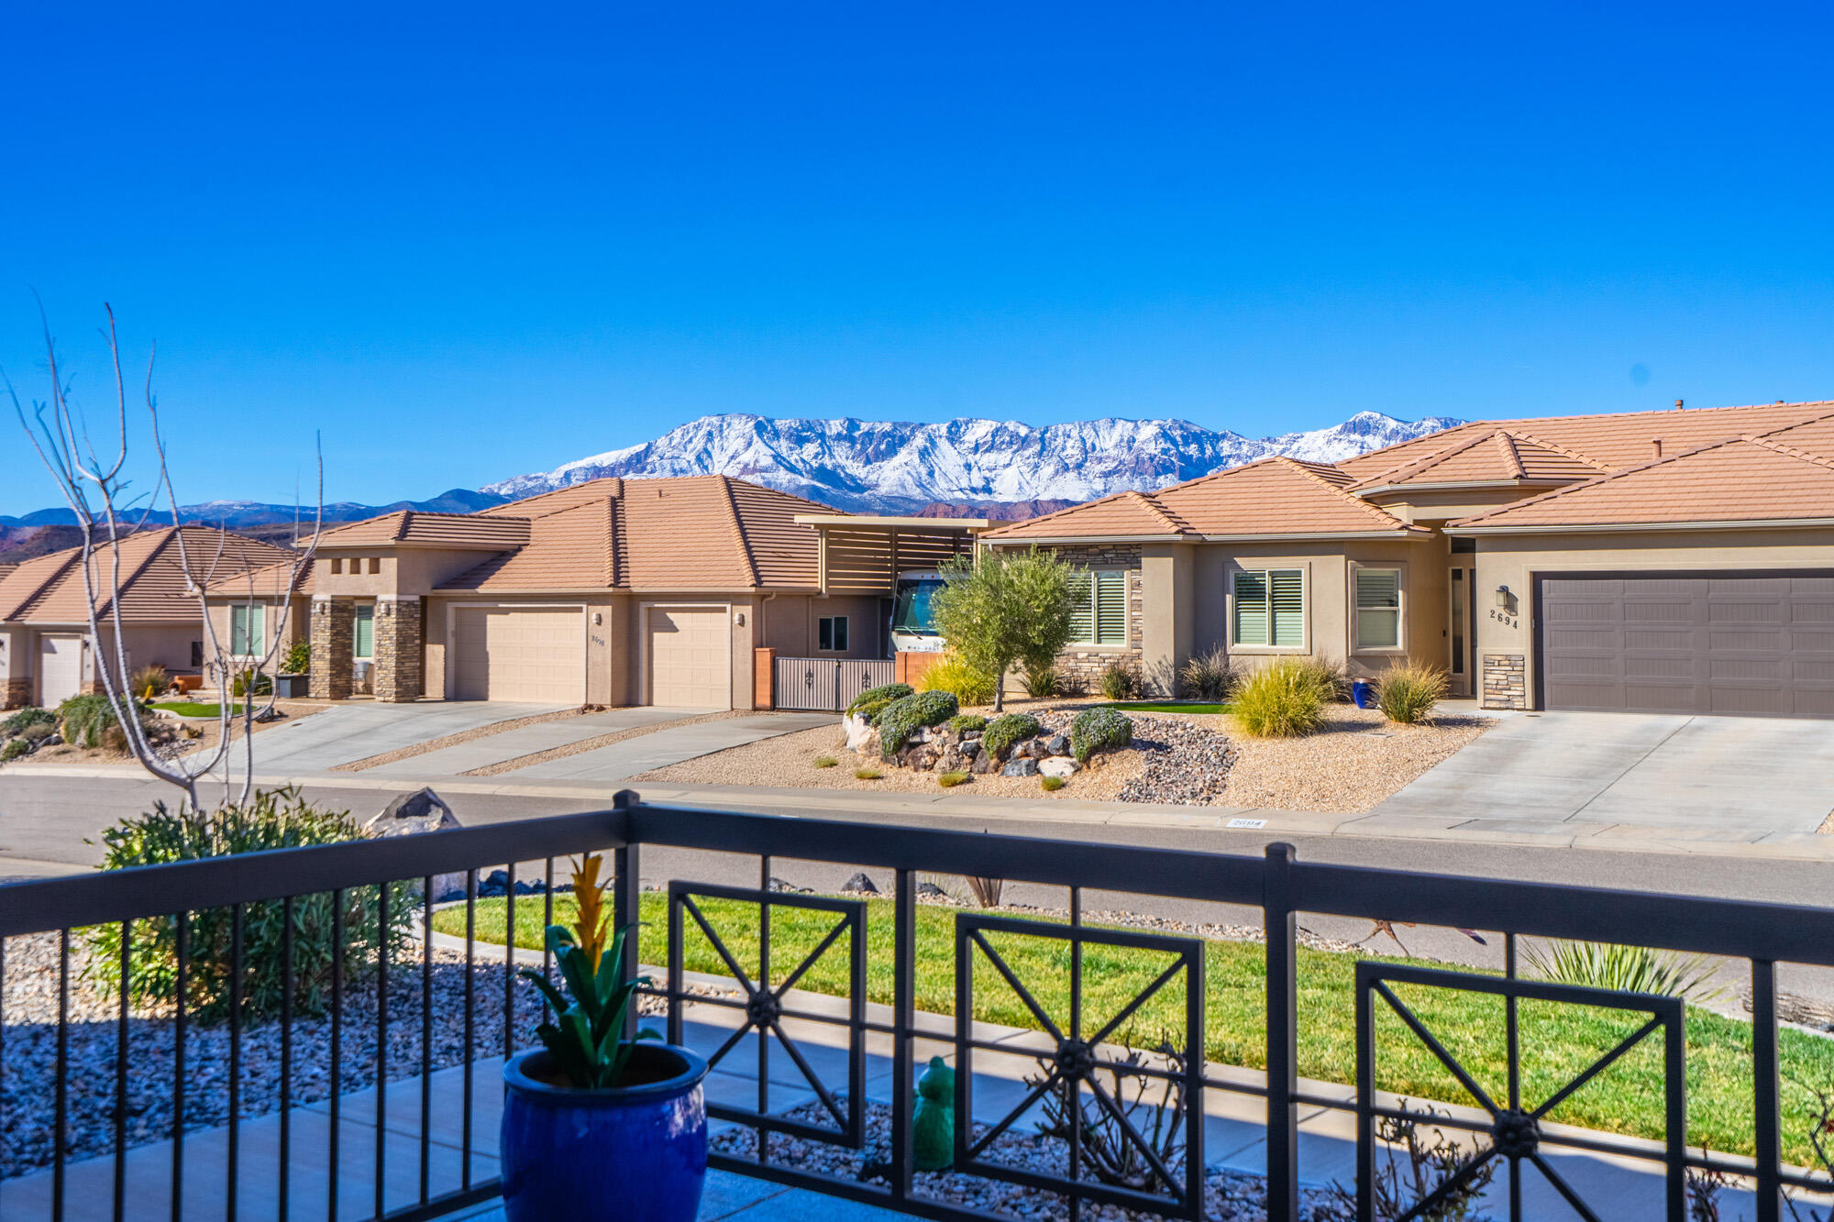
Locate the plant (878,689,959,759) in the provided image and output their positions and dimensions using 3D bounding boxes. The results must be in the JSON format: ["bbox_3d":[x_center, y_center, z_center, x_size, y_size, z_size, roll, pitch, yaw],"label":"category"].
[{"bbox_3d":[0.024,1.893,29.800,1.350,1.120,1.250,0,0,0],"label":"plant"}]

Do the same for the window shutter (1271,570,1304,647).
[{"bbox_3d":[7.119,-0.041,34.200,0.660,1.490,0.060,0,0,34],"label":"window shutter"}]

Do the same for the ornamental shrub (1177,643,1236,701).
[{"bbox_3d":[5.536,1.192,34.100,1.050,1.100,1.020,0,0,9],"label":"ornamental shrub"}]

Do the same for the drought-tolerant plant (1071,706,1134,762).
[{"bbox_3d":[2.975,1.996,28.700,1.030,0.930,1.000,0,0,6],"label":"drought-tolerant plant"}]

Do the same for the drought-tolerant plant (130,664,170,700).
[{"bbox_3d":[-22.723,2.101,52.800,1.180,1.050,1.120,0,-1,36],"label":"drought-tolerant plant"}]

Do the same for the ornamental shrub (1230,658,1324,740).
[{"bbox_3d":[6.400,1.550,31.600,1.680,1.400,1.600,0,-1,36],"label":"ornamental shrub"}]

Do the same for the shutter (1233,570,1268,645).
[{"bbox_3d":[6.666,-0.057,35.600,0.770,1.480,0.080,0,-1,36],"label":"shutter"}]

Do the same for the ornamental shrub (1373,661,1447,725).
[{"bbox_3d":[8.704,1.459,31.300,1.280,1.100,1.220,0,-1,36],"label":"ornamental shrub"}]

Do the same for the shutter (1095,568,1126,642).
[{"bbox_3d":[3.964,-0.073,36.400,0.740,1.490,0.080,0,-1,36],"label":"shutter"}]

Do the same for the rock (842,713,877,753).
[{"bbox_3d":[-1.129,2.371,34.700,0.680,0.800,0.650,0,-1,36],"label":"rock"}]

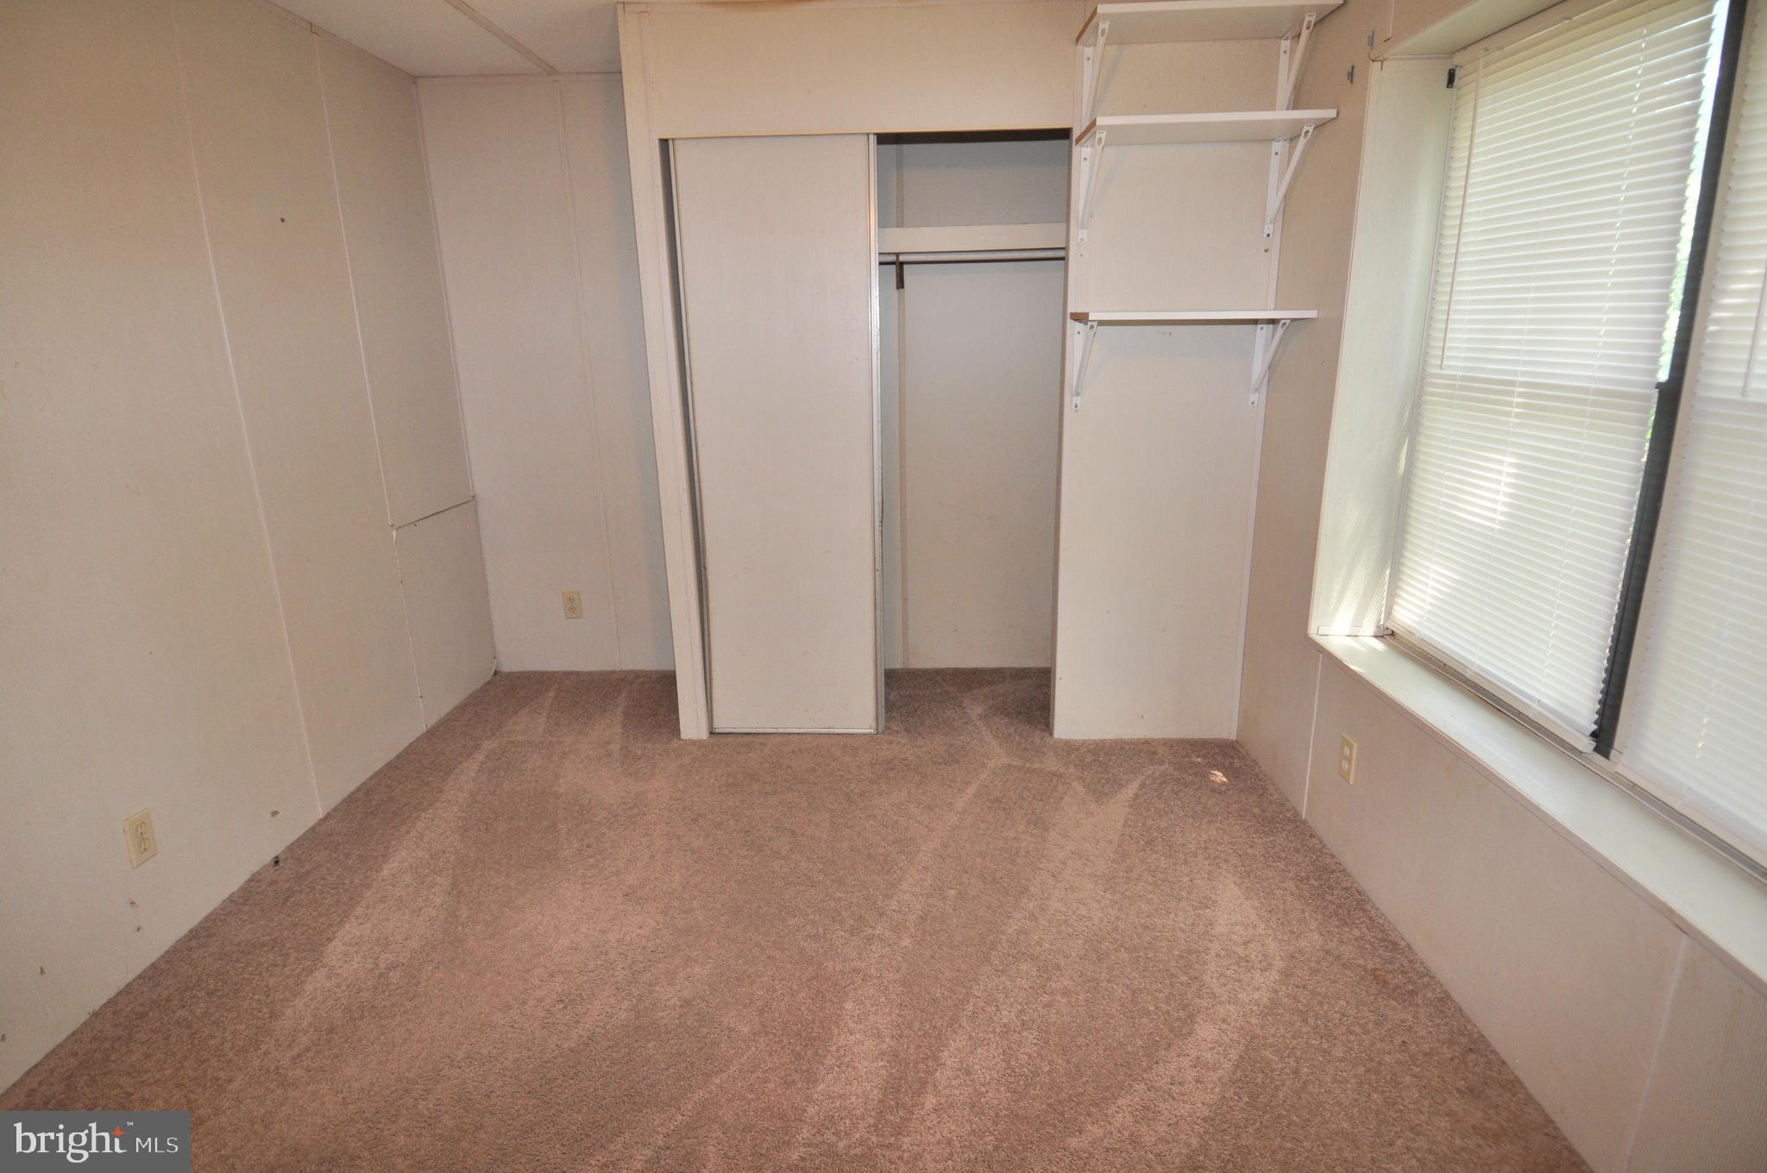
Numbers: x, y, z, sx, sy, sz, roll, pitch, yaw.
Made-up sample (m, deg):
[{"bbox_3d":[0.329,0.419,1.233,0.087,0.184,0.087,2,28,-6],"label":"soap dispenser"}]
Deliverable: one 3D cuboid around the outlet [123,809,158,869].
[{"bbox_3d":[-1.652,0.559,1.968,0.009,0.114,0.069,0,15,2],"label":"outlet"}]

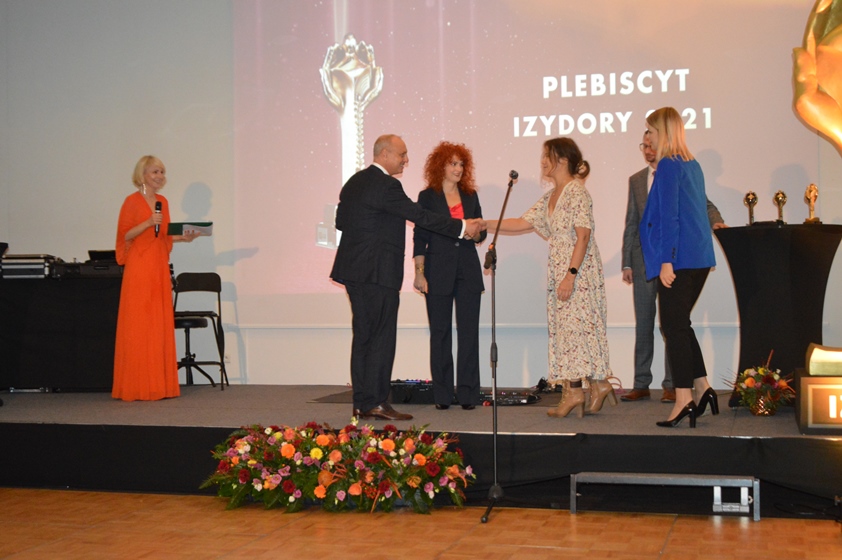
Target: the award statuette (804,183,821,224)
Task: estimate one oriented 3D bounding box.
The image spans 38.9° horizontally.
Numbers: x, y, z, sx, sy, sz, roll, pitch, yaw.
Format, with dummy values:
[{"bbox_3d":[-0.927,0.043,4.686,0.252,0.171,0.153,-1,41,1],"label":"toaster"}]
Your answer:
[{"bbox_3d":[2.529,-0.493,7.680,0.110,0.271,0.100,-1,-1,18],"label":"award statuette"}]

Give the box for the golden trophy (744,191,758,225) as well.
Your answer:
[{"bbox_3d":[2.177,-0.468,7.850,0.100,0.244,0.100,-1,-1,6],"label":"golden trophy"}]

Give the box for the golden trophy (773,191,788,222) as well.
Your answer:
[{"bbox_3d":[2.368,-0.468,7.850,0.105,0.244,0.100,-1,-1,6],"label":"golden trophy"}]

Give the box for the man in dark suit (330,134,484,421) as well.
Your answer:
[{"bbox_3d":[-0.081,-0.026,7.170,0.780,1.699,0.560,0,-1,-16],"label":"man in dark suit"}]

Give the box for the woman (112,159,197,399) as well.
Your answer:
[{"bbox_3d":[-1.882,-0.025,8.450,0.480,1.730,0.470,0,-1,-34],"label":"woman"}]

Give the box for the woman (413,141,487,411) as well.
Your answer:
[{"bbox_3d":[0.184,-0.040,7.680,0.470,1.717,0.370,0,-1,-10],"label":"woman"}]

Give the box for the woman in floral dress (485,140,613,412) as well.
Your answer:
[{"bbox_3d":[0.780,-0.022,7.120,0.660,1.658,0.500,0,-1,-25],"label":"woman in floral dress"}]

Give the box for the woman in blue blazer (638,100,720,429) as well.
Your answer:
[{"bbox_3d":[1.463,-0.090,6.720,0.430,1.776,0.470,-1,-1,12],"label":"woman in blue blazer"}]

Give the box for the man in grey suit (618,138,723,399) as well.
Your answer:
[{"bbox_3d":[1.713,-0.104,8.150,0.640,1.822,0.440,-1,-1,23],"label":"man in grey suit"}]

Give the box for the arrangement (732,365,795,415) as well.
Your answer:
[{"bbox_3d":[2.046,0.647,7.120,0.350,0.296,0.320,-1,-1,0],"label":"arrangement"}]

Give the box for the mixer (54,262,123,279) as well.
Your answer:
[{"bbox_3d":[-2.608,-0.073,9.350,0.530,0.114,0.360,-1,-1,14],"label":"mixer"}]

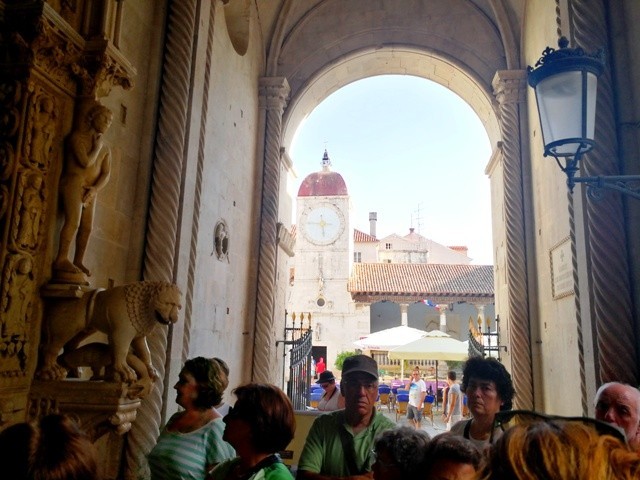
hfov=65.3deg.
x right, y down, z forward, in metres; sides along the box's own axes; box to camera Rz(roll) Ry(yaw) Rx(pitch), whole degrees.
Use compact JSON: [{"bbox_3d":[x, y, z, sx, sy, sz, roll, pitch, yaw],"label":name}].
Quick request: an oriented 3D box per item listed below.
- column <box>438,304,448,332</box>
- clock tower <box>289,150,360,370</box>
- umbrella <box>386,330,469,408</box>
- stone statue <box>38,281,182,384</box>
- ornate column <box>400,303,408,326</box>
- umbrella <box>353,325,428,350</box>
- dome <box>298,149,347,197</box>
[{"bbox_3d":[6.712,4.838,27.131,0.480,2.710,0.480,0,-11,11],"label":"column"},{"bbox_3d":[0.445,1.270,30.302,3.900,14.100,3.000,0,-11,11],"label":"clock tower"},{"bbox_3d":[4.369,4.830,18.645,3.400,2.860,3.400,0,-11,8],"label":"umbrella"},{"bbox_3d":[-2.049,0.909,4.905,1.380,0.980,0.500,0,-11,11],"label":"stone statue"},{"bbox_3d":[4.668,4.905,27.511,0.480,2.740,0.480,0,-11,11],"label":"ornate column"},{"bbox_3d":[3.611,5.298,21.708,4.000,3.070,4.000,2,-11,0],"label":"umbrella"},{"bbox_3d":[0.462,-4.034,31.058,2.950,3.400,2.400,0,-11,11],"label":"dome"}]

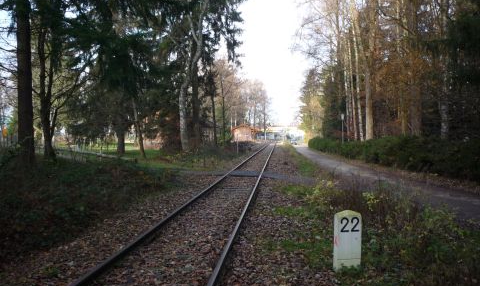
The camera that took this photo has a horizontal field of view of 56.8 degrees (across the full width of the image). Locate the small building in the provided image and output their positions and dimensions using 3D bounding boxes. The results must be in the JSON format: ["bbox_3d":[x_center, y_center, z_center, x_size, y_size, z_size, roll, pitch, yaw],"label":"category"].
[{"bbox_3d":[1.500,-2.350,118.500,6.200,5.100,12.500,0,1,5],"label":"small building"}]

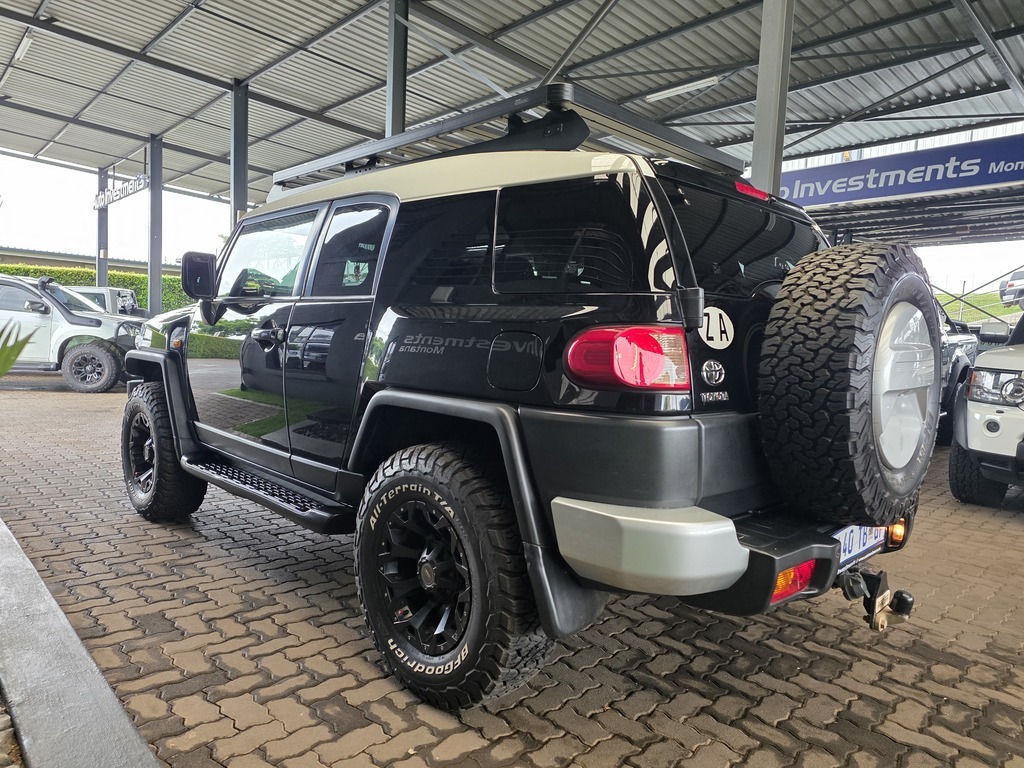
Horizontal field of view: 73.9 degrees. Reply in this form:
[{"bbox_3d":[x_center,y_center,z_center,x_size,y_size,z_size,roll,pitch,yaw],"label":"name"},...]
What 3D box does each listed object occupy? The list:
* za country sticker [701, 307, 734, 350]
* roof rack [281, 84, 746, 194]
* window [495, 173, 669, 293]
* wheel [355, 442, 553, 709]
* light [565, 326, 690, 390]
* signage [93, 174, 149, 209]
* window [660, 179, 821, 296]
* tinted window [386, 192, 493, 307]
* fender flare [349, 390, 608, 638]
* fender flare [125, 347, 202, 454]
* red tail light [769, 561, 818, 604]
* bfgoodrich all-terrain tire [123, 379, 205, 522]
[{"bbox_3d":[0.534,-0.144,1.770,0.178,0.113,0.006,-1,6,-40],"label":"za country sticker"},{"bbox_3d":[-0.119,-0.922,3.212,1.165,0.180,1.970,-2,5,-45],"label":"roof rack"},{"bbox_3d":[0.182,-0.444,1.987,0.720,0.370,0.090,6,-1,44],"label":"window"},{"bbox_3d":[-0.214,0.623,2.301,0.835,0.835,0.275,6,6,44],"label":"wheel"},{"bbox_3d":[0.295,-0.072,1.773,0.200,0.165,0.280,-2,5,-45],"label":"light"},{"bbox_3d":[-9.948,-4.851,17.238,0.130,0.420,4.956,-2,6,-43],"label":"signage"},{"bbox_3d":[0.863,-0.436,2.240,1.150,0.392,0.060,-2,-20,-45],"label":"window"},{"bbox_3d":[-0.236,-0.444,2.234,0.585,0.392,0.040,6,-9,45],"label":"tinted window"},{"bbox_3d":[-0.155,0.320,2.109,0.210,0.585,1.070,-2,5,-45],"label":"fender flare"},{"bbox_3d":[-2.123,0.086,4.147,1.020,0.620,0.170,6,6,44],"label":"fender flare"},{"bbox_3d":[0.736,0.519,1.808,0.220,0.100,0.060,-2,5,-45],"label":"red tail light"},{"bbox_3d":[-2.135,0.406,4.171,0.835,0.835,0.275,6,6,44],"label":"bfgoodrich all-terrain tire"}]

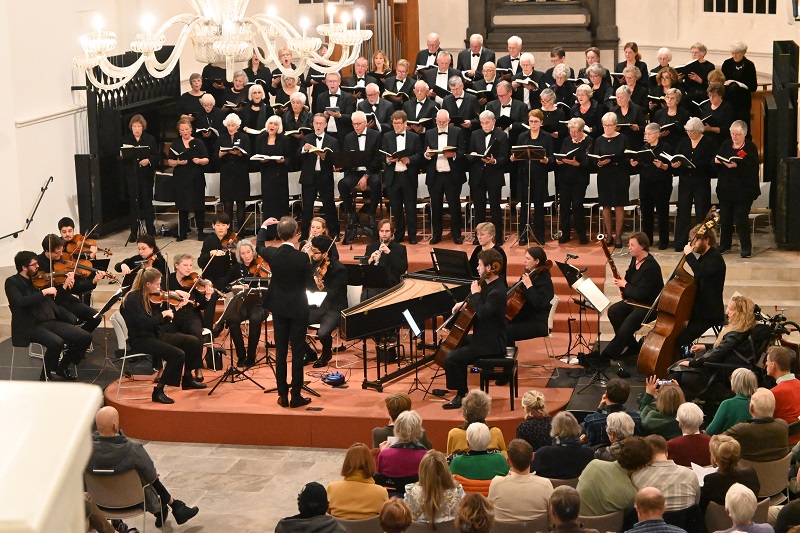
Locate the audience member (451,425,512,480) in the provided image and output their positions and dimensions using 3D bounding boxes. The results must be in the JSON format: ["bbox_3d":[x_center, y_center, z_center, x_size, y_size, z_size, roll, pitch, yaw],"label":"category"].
[{"bbox_3d":[0.531,1.621,11.490,0.450,1.220,0.800,-2,9,-3],"label":"audience member"}]

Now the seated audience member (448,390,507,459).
[{"bbox_3d":[0.576,1.469,12.535,0.460,1.250,0.800,-1,10,5],"label":"seated audience member"}]

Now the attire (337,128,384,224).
[{"bbox_3d":[-0.533,-1.215,22.500,0.600,1.220,0.620,0,9,6],"label":"attire"}]

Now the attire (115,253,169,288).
[{"bbox_3d":[-2.704,0.232,17.380,0.580,0.760,0.580,0,9,9],"label":"attire"}]

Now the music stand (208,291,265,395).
[{"bbox_3d":[-1.646,0.707,16.541,0.520,0.973,0.520,2,10,17],"label":"music stand"}]

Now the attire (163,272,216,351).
[{"bbox_3d":[-2.145,0.544,16.981,0.540,0.920,0.660,-6,11,-24],"label":"attire"}]

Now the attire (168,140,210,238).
[{"bbox_3d":[-2.842,-1.015,22.177,0.550,1.360,0.420,-3,9,-14],"label":"attire"}]

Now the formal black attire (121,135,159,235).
[{"bbox_3d":[-3.565,-1.104,22.800,0.520,1.430,0.340,-2,9,-6],"label":"formal black attire"}]

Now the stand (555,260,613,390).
[{"bbox_3d":[1.801,0.605,15.750,0.500,1.120,0.520,1,9,12],"label":"stand"}]

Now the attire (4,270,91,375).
[{"bbox_3d":[-3.660,0.590,17.300,0.830,1.030,0.540,1,9,13],"label":"attire"}]

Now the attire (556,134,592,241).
[{"bbox_3d":[2.233,-1.027,21.448,0.470,1.370,0.380,2,10,21],"label":"attire"}]

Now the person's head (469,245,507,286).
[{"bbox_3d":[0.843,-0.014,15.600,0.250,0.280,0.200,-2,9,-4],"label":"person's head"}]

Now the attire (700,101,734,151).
[{"bbox_3d":[4.199,-1.528,22.109,0.480,1.320,0.400,4,11,30],"label":"attire"}]

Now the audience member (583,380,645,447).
[{"bbox_3d":[1.611,1.411,12.631,0.490,1.280,0.800,-3,10,-8],"label":"audience member"}]

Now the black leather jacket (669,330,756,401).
[{"bbox_3d":[2.738,0.847,14.550,0.700,0.640,0.520,0,9,5],"label":"black leather jacket"}]

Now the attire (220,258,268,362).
[{"bbox_3d":[-1.659,0.486,17.690,0.550,1.032,0.750,-2,10,-7],"label":"attire"}]

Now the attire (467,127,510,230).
[{"bbox_3d":[1.149,-1.042,21.582,0.520,1.450,0.380,1,10,15],"label":"attire"}]

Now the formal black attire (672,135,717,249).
[{"bbox_3d":[3.754,-0.941,21.206,0.540,1.480,0.420,3,10,25],"label":"formal black attire"}]

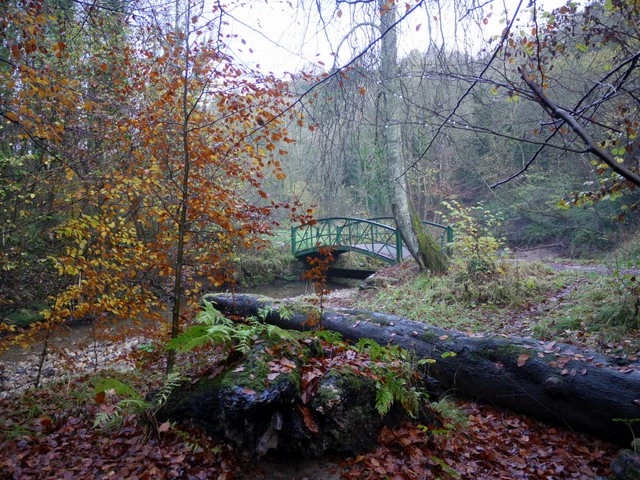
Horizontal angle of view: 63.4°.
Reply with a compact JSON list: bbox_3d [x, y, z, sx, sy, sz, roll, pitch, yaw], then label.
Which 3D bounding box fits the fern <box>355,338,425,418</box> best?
[{"bbox_3d":[0.483,0.963,3.600,0.472,0.517,0.450,0,2,0],"label":"fern"}]

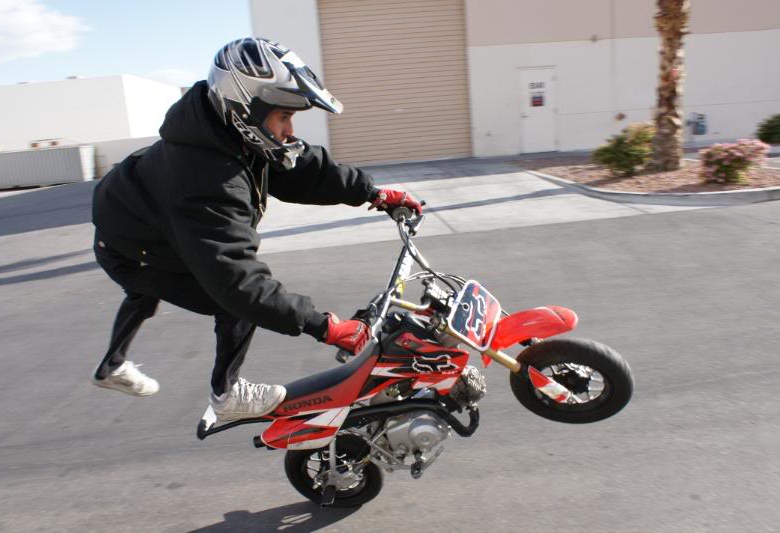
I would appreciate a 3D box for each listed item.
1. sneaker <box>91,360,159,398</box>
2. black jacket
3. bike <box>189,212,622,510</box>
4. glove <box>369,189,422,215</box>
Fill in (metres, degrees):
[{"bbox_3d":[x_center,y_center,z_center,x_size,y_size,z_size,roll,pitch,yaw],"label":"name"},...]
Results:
[{"bbox_3d":[-1.063,0.452,2.420,0.280,0.115,0.105,17,15,8],"label":"sneaker"},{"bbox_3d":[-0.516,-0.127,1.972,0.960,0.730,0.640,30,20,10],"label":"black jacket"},{"bbox_3d":[-0.019,0.399,2.035,1.490,0.890,0.750,-25,22,18],"label":"bike"},{"bbox_3d":[0.019,-0.217,2.080,0.170,0.090,0.105,15,29,6],"label":"glove"}]

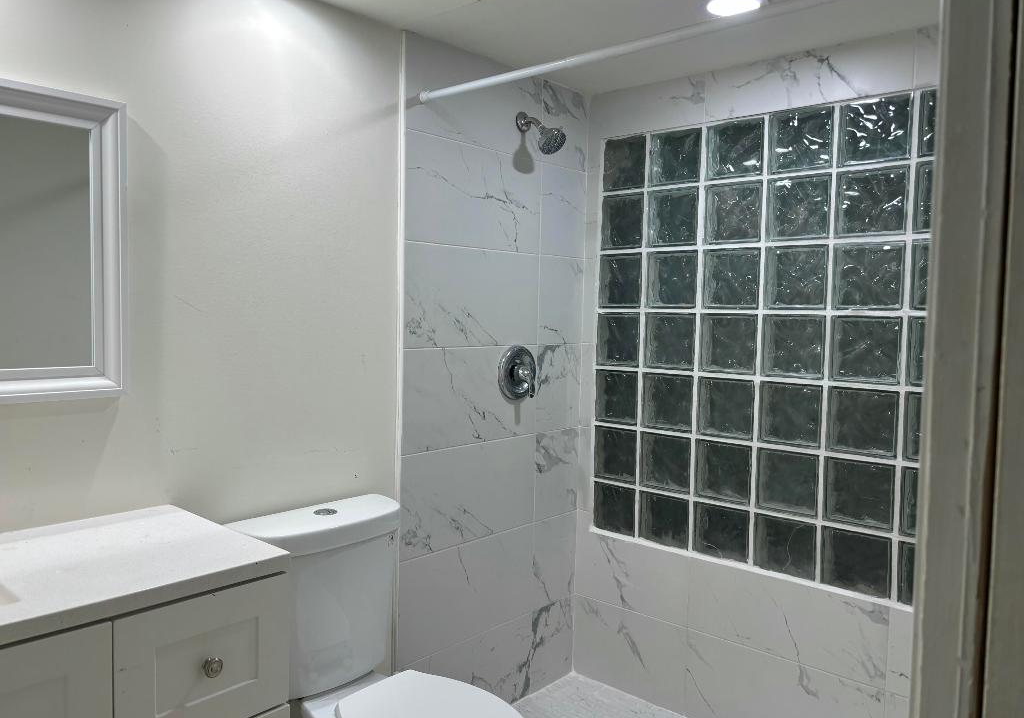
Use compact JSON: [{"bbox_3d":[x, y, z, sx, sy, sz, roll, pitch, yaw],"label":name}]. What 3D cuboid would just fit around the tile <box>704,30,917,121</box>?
[{"bbox_3d":[0.841,-0.815,2.232,0.605,0.155,0.010,4,4,42],"label":"tile"}]

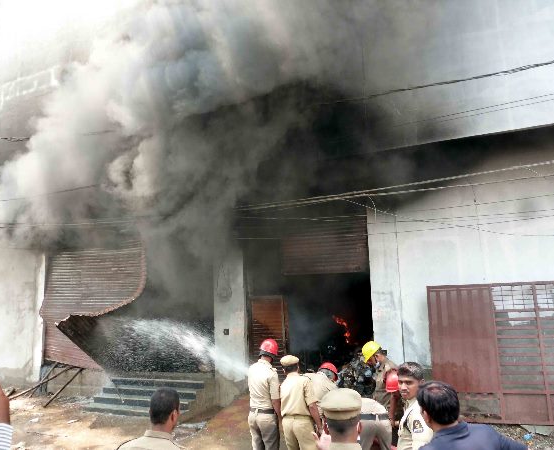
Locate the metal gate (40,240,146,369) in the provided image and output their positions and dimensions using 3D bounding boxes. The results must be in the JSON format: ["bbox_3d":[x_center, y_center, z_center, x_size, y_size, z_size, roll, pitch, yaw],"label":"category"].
[{"bbox_3d":[-4.585,1.943,11.987,3.263,3.133,0.500,-5,-8,22],"label":"metal gate"}]

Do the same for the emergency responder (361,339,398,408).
[{"bbox_3d":[1.506,2.491,6.793,0.450,1.683,0.500,-2,-7,-6],"label":"emergency responder"}]

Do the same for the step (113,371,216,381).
[{"bbox_3d":[-2.529,3.453,11.230,2.445,0.138,0.291,-5,-8,22],"label":"step"}]

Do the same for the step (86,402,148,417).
[{"bbox_3d":[-2.952,3.881,10.090,2.445,0.138,0.291,-5,-8,22],"label":"step"}]

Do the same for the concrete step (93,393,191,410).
[{"bbox_3d":[-2.847,3.774,10.375,2.445,0.138,0.291,-5,-8,22],"label":"concrete step"}]

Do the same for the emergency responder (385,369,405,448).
[{"bbox_3d":[1.423,2.431,5.604,0.520,1.505,0.550,-6,-8,26],"label":"emergency responder"}]

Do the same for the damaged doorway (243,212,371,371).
[{"bbox_3d":[0.648,1.417,10.137,2.745,3.356,0.300,-5,-8,22],"label":"damaged doorway"}]

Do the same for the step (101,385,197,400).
[{"bbox_3d":[-2.741,3.667,10.660,2.445,0.138,0.291,-5,-8,22],"label":"step"}]

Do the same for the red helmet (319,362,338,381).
[{"bbox_3d":[0.711,2.029,6.700,0.280,0.170,0.220,32,-14,-25],"label":"red helmet"}]

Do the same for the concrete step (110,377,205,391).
[{"bbox_3d":[-2.635,3.560,10.945,2.445,0.138,0.291,-5,-8,22],"label":"concrete step"}]

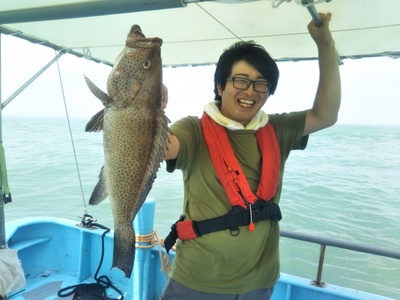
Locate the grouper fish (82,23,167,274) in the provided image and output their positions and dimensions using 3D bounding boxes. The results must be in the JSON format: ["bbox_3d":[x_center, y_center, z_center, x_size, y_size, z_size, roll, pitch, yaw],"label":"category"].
[{"bbox_3d":[-0.168,0.000,0.805,0.175,0.575,0.105,5,4,23],"label":"grouper fish"}]

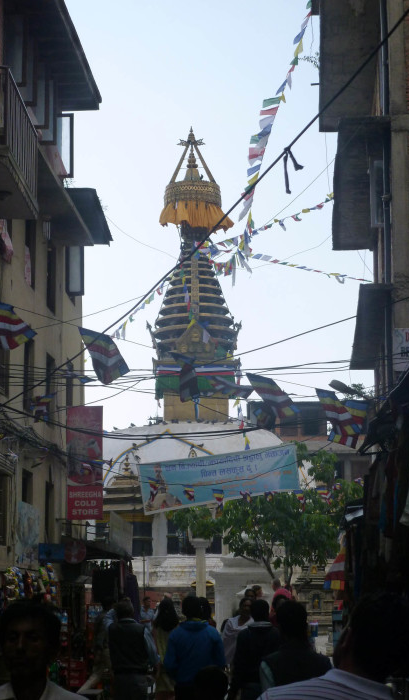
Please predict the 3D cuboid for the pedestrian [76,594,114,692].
[{"bbox_3d":[-1.062,3.325,14.138,0.500,1.608,0.400,0,-10,0],"label":"pedestrian"}]

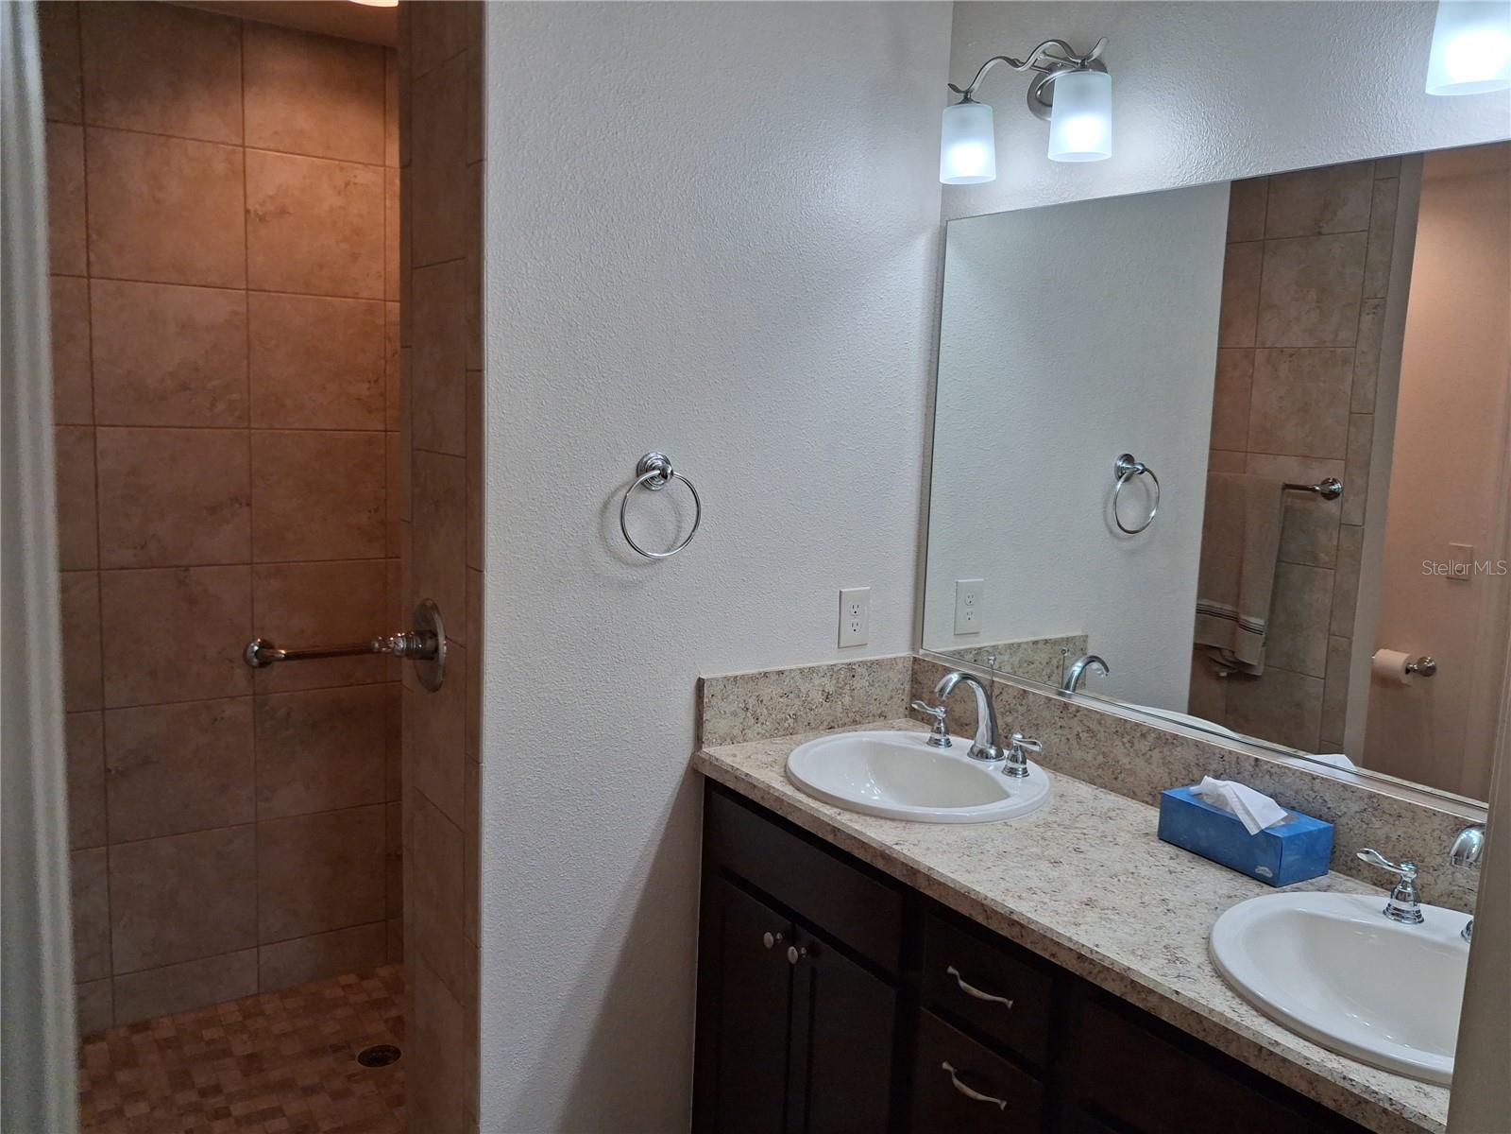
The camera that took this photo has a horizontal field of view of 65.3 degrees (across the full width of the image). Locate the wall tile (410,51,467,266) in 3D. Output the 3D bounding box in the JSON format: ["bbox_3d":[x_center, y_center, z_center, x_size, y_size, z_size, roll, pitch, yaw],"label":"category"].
[{"bbox_3d":[-0.546,-0.696,2.052,0.010,0.328,0.273,-3,9,-35],"label":"wall tile"}]

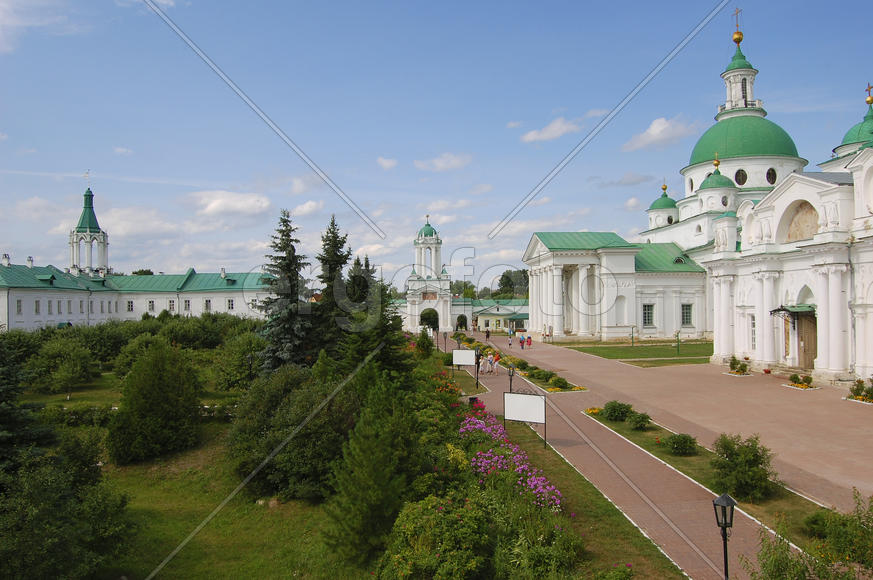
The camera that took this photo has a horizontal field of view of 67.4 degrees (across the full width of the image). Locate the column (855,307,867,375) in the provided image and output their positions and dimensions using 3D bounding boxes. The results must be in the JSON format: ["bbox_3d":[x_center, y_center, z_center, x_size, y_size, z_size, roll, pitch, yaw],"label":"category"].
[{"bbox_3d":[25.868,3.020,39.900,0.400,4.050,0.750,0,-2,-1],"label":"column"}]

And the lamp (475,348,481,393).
[{"bbox_3d":[2.539,4.892,40.500,0.360,2.800,0.360,0,-1,-4],"label":"lamp"}]

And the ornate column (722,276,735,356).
[{"bbox_3d":[24.832,2.243,56.000,0.850,6.700,0.850,0,-2,-1],"label":"ornate column"}]

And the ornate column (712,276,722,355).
[{"bbox_3d":[24.768,2.291,57.400,0.850,6.700,0.850,0,-2,-1],"label":"ornate column"}]

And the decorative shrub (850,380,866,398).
[{"bbox_3d":[24.004,5.631,37.200,0.750,1.000,0.750,0,-2,0],"label":"decorative shrub"}]

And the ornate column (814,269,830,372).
[{"bbox_3d":[25.117,1.865,42.500,0.850,6.700,0.850,0,-2,-1],"label":"ornate column"}]

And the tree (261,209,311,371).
[{"bbox_3d":[-9.250,0.450,40.000,3.700,10.800,3.700,0,-1,-4],"label":"tree"}]

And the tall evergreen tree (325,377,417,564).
[{"bbox_3d":[-1.508,3.924,14.500,2.000,4.000,2.000,0,-1,-4],"label":"tall evergreen tree"}]

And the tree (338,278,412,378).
[{"bbox_3d":[-3.540,2.650,38.000,4.200,6.600,4.200,0,-1,-4],"label":"tree"}]

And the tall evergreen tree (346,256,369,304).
[{"bbox_3d":[-6.600,1.600,54.000,2.800,8.800,2.800,0,-1,-4],"label":"tall evergreen tree"}]

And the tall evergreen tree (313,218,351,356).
[{"bbox_3d":[-7.000,0.400,44.000,3.500,11.000,3.500,0,-1,-4],"label":"tall evergreen tree"}]

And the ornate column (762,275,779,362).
[{"bbox_3d":[24.985,2.087,49.100,0.850,6.700,0.850,0,-2,-1],"label":"ornate column"}]

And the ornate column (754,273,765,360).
[{"bbox_3d":[24.946,2.065,50.400,0.850,6.700,0.850,0,-2,-1],"label":"ornate column"}]

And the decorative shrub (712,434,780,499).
[{"bbox_3d":[8.477,4.858,18.000,1.650,1.600,1.600,0,-2,0],"label":"decorative shrub"}]

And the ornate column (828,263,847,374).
[{"bbox_3d":[25.167,1.764,41.200,0.850,6.700,0.850,0,-2,-1],"label":"ornate column"}]

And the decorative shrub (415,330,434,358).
[{"bbox_3d":[-1.134,5.326,64.500,1.850,2.900,1.850,0,-2,0],"label":"decorative shrub"}]

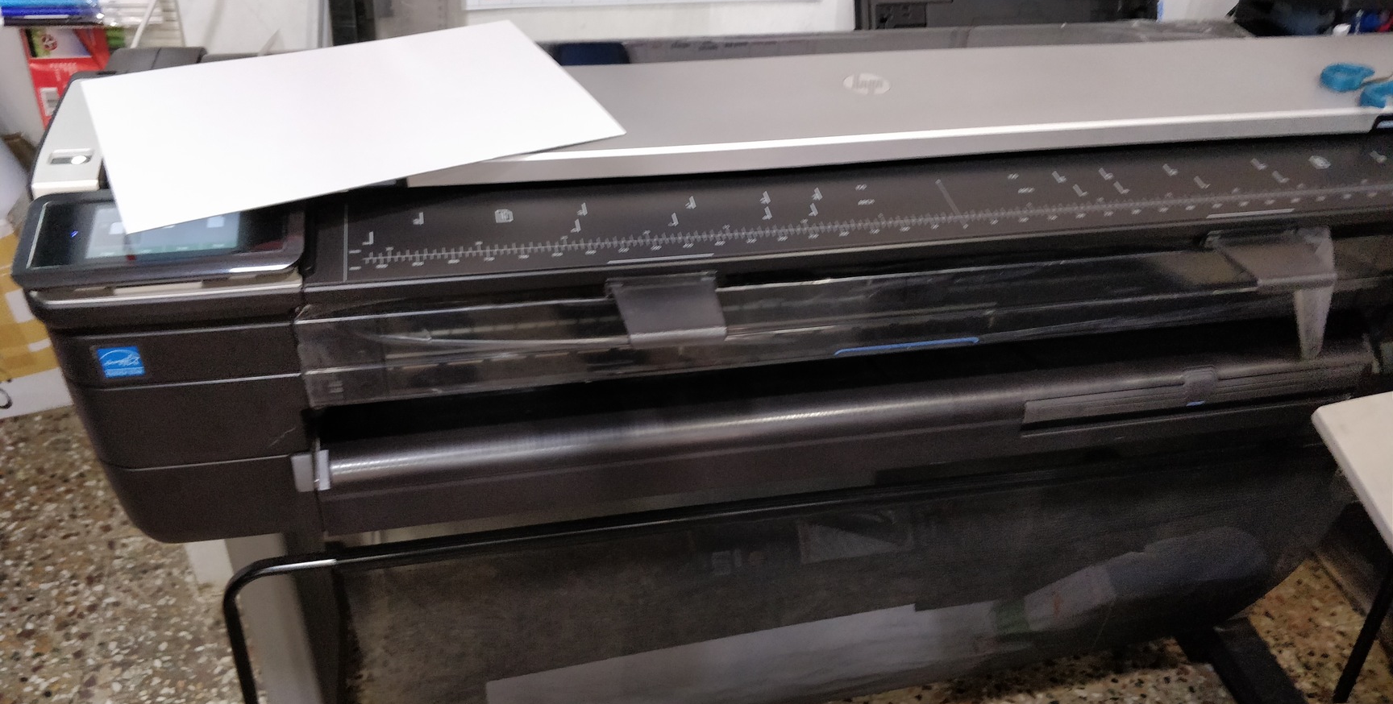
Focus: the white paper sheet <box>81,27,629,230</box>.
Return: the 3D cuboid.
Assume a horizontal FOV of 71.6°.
[{"bbox_3d":[-0.283,-0.204,0.804,0.380,0.004,0.256,-18,45,-26],"label":"white paper sheet"}]

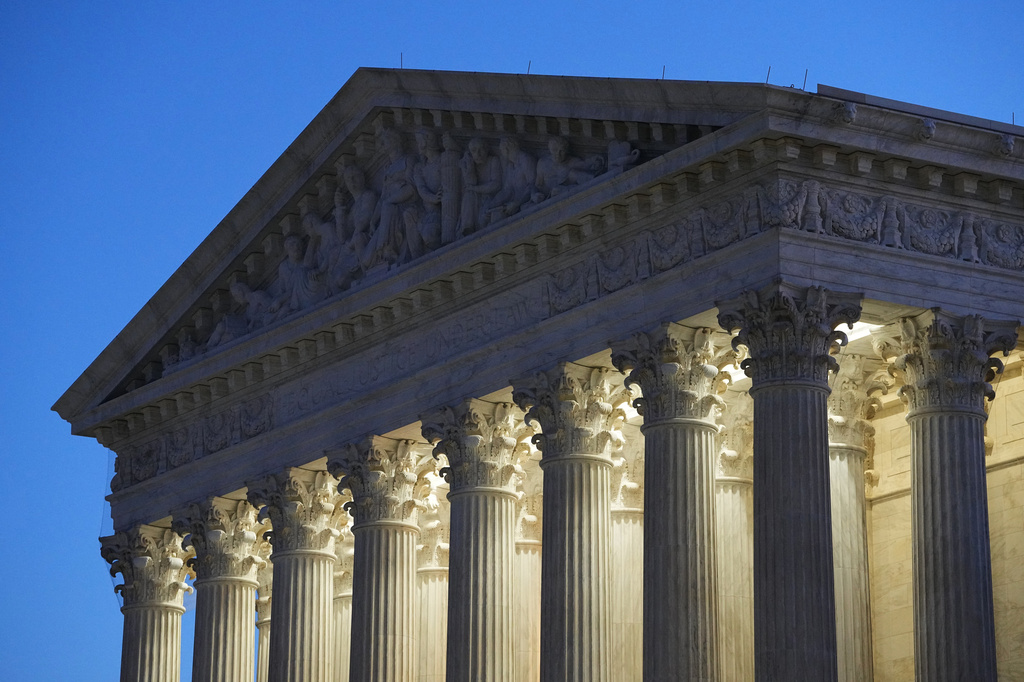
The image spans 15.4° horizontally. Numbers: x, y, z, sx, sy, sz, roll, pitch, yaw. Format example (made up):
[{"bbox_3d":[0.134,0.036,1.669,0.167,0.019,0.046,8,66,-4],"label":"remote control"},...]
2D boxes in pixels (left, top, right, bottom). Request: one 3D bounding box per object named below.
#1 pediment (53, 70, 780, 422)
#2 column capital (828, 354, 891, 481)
[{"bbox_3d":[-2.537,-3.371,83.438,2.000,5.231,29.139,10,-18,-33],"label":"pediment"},{"bbox_3d":[6.515,1.451,77.103,2.023,1.825,2.023,10,-18,-33],"label":"column capital"}]

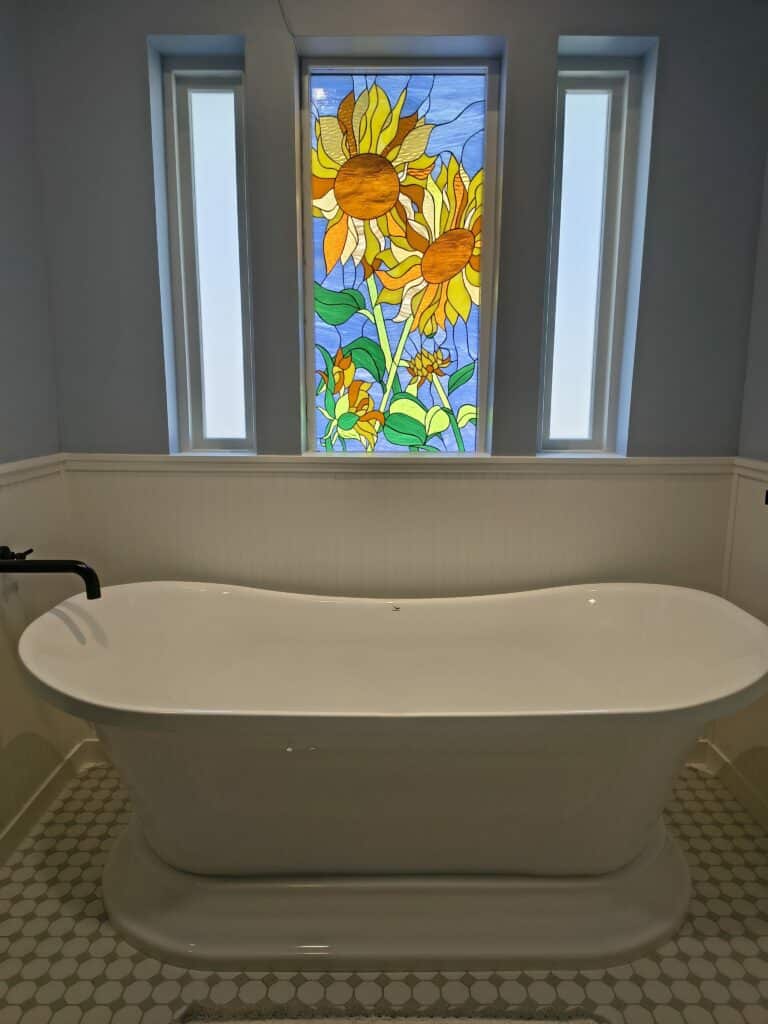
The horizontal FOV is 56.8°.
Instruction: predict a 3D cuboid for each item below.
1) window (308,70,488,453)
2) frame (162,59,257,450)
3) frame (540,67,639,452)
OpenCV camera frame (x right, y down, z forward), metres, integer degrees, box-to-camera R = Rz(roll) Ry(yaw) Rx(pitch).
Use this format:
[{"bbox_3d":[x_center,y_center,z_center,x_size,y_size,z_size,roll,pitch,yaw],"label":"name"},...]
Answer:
[{"bbox_3d":[0.042,-0.765,2.202,0.583,1.150,0.090,0,10,0],"label":"window"},{"bbox_3d":[-0.517,-0.766,2.198,0.270,1.150,0.090,0,10,0],"label":"frame"},{"bbox_3d":[0.610,-0.763,2.205,0.277,1.150,0.090,0,10,0],"label":"frame"}]

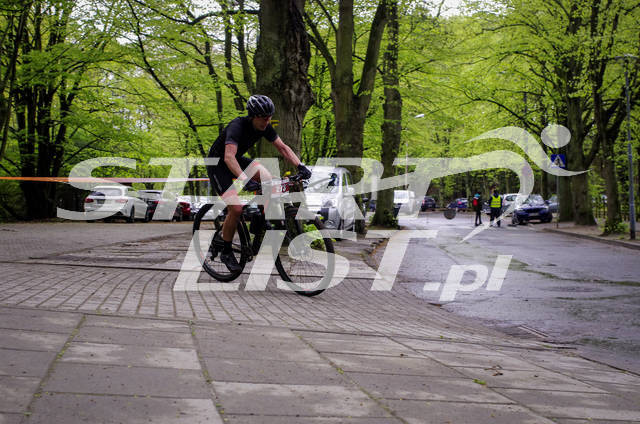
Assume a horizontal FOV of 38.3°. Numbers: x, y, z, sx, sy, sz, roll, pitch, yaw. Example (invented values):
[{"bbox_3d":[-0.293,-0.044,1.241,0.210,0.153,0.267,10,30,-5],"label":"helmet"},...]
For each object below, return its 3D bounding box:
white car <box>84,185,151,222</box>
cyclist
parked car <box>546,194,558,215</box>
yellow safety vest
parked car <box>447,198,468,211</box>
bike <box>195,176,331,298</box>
[{"bbox_3d":[-8.300,-0.330,38.400,1.820,1.470,4.550,0,1,4],"label":"white car"},{"bbox_3d":[-0.555,-0.235,7.820,0.660,1.500,1.060,-7,5,-42],"label":"cyclist"},{"bbox_3d":[17.700,-0.450,67.000,1.800,1.520,4.350,0,1,8],"label":"parked car"},{"bbox_3d":[7.880,-0.460,41.500,0.500,0.620,0.300,0,1,5],"label":"yellow safety vest"},{"bbox_3d":[15.900,-0.720,106.000,1.780,1.480,4.300,0,1,-11],"label":"parked car"},{"bbox_3d":[-0.543,0.152,7.924,0.720,1.040,1.870,-12,8,-42],"label":"bike"}]

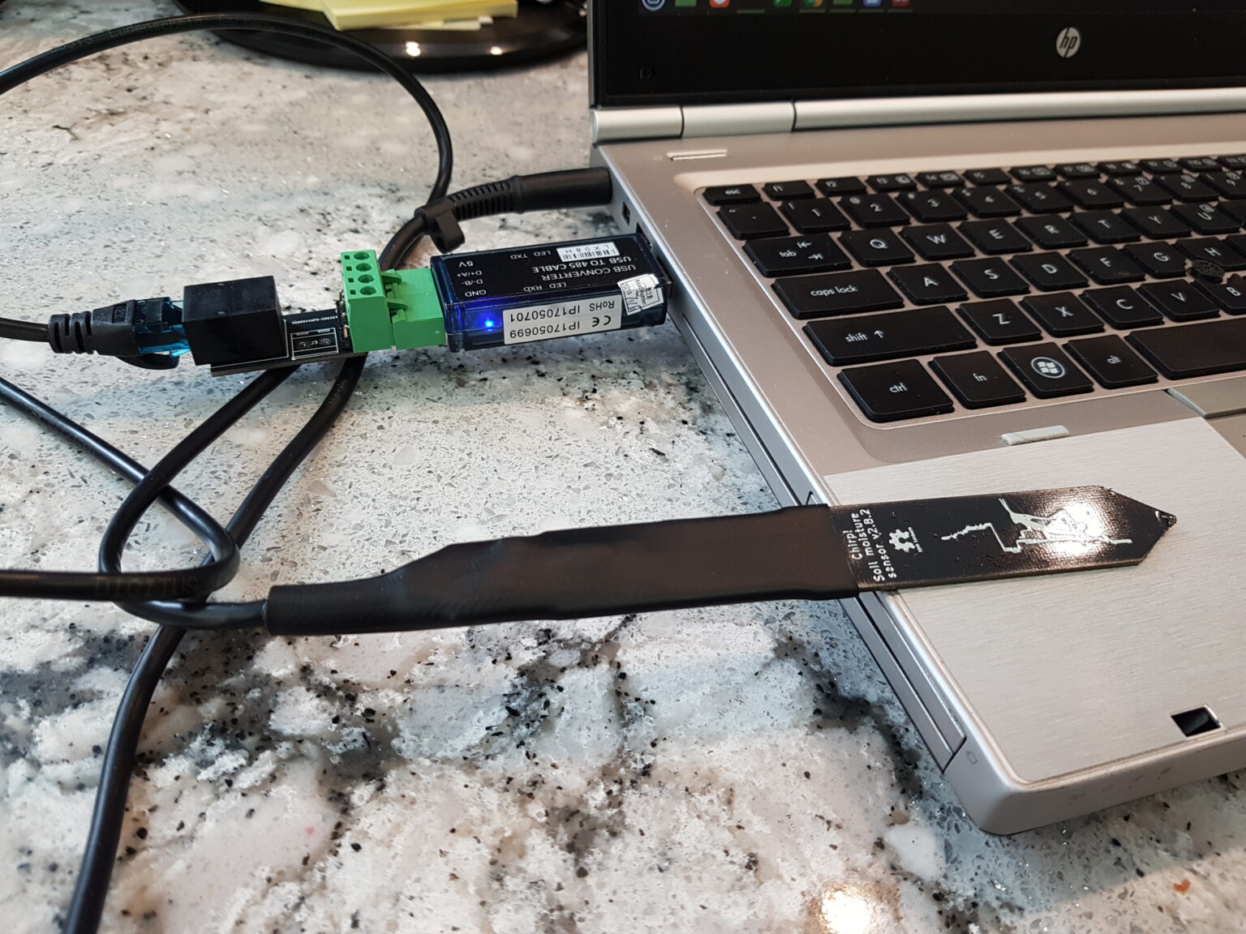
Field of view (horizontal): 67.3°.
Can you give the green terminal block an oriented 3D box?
[{"bbox_3d":[-0.055,-0.041,0.224,0.021,0.015,0.022,-9,45,-17],"label":"green terminal block"}]

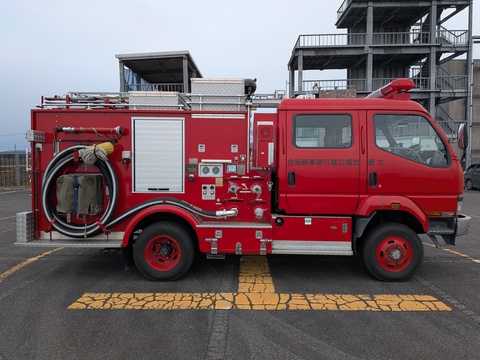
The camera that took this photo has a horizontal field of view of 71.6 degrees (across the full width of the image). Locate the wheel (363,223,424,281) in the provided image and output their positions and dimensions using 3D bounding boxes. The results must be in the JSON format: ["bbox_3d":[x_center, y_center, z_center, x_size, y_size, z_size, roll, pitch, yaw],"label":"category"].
[{"bbox_3d":[1.870,0.866,4.150,0.735,0.735,0.220,1,4,1],"label":"wheel"}]

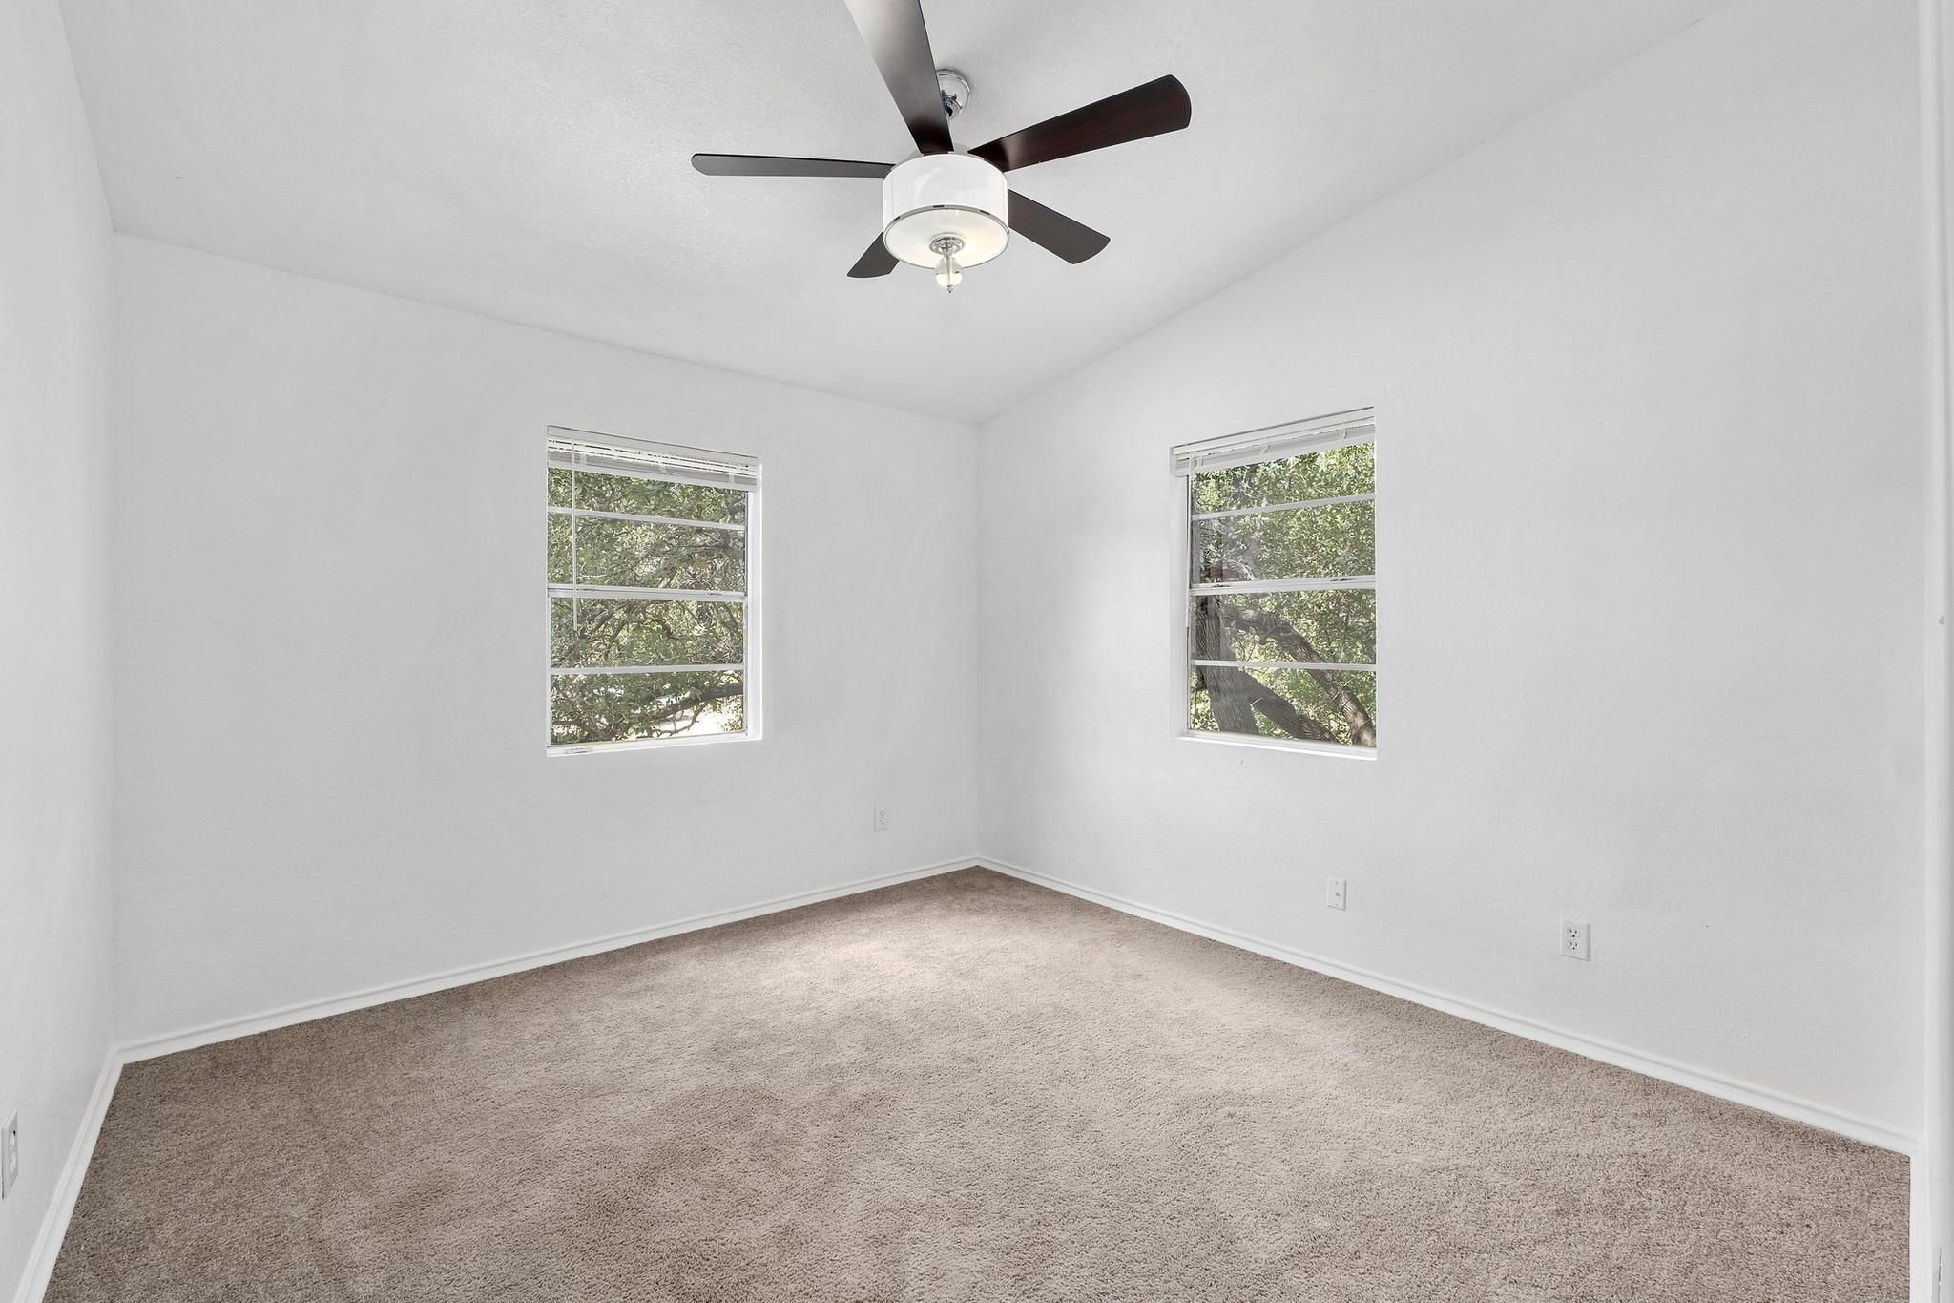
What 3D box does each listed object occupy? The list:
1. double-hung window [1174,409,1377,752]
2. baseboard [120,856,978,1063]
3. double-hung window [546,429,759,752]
[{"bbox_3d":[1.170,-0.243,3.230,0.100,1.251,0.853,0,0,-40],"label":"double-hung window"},{"bbox_3d":[-1.254,1.173,3.462,3.315,0.063,0.016,0,0,-40],"label":"baseboard"},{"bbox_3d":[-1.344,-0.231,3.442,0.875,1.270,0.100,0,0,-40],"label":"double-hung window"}]

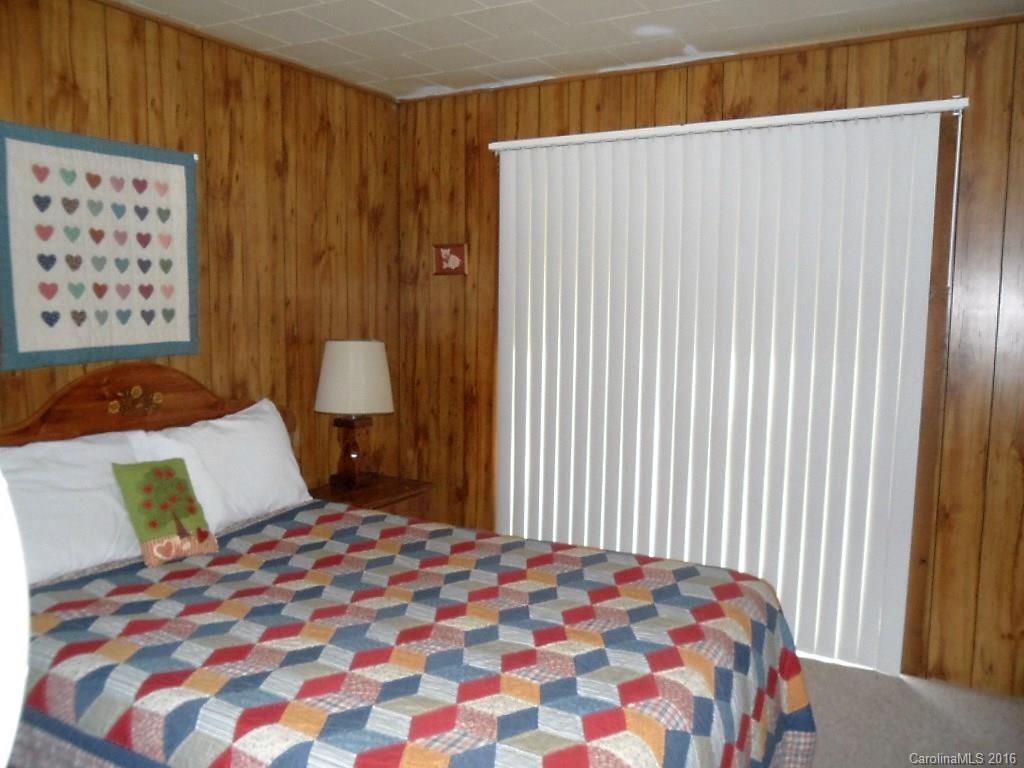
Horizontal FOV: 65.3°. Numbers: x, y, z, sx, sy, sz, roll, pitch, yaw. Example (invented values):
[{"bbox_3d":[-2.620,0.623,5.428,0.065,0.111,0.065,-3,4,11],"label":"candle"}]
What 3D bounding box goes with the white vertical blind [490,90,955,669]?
[{"bbox_3d":[0.742,0.010,3.456,1.880,2.170,0.090,4,8,29],"label":"white vertical blind"}]

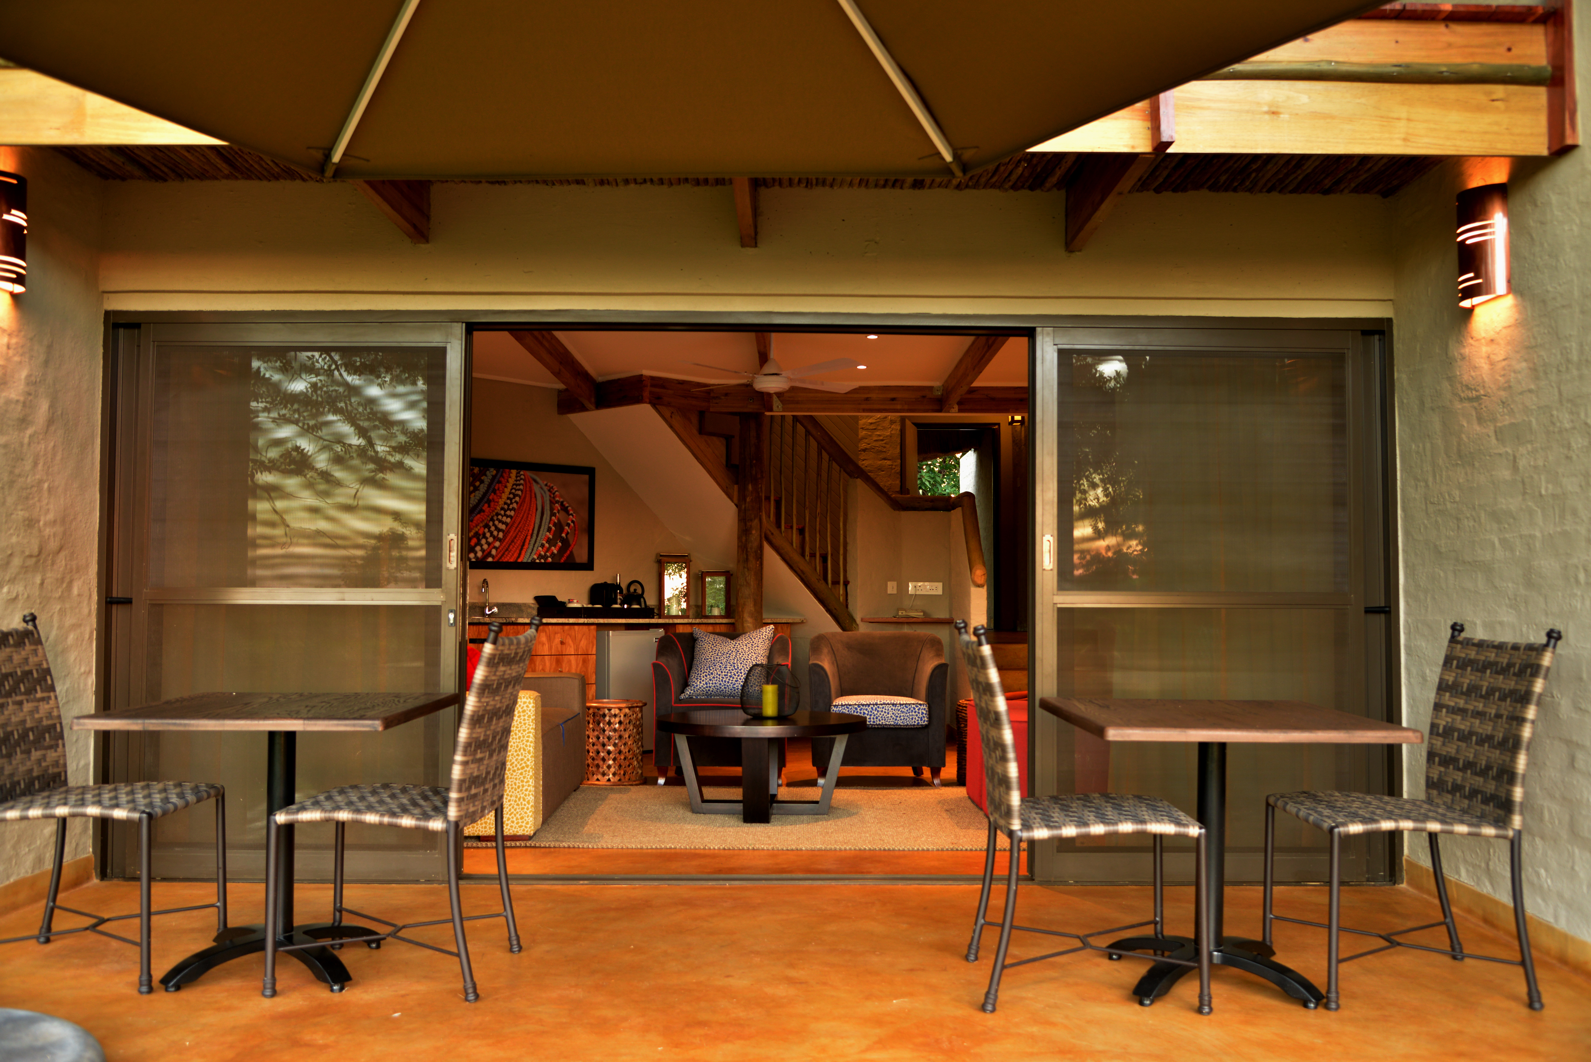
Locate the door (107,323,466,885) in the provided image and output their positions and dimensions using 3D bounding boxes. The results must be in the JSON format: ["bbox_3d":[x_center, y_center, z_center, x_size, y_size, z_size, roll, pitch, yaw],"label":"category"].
[{"bbox_3d":[-1.902,0.262,5.114,1.350,2.070,0.070,0,-2,0],"label":"door"}]

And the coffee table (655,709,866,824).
[{"bbox_3d":[-0.152,1.152,6.742,1.025,0.457,1.030,0,-3,0],"label":"coffee table"}]

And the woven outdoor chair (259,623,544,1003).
[{"bbox_3d":[-1.091,0.743,3.867,0.620,0.985,0.560,0,-3,2],"label":"woven outdoor chair"}]

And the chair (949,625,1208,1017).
[{"bbox_3d":[0.779,0.762,3.838,0.610,1.000,0.530,0,-2,0],"label":"chair"}]

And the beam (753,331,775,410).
[{"bbox_3d":[-0.168,-1.005,7.342,0.056,0.190,3.800,0,-3,0],"label":"beam"}]

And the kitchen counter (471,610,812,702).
[{"bbox_3d":[-1.148,1.017,9.163,2.420,0.880,0.600,0,-2,0],"label":"kitchen counter"}]

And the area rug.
[{"bbox_3d":[-0.217,1.357,6.633,2.500,0.015,1.820,0,-2,0],"label":"area rug"}]

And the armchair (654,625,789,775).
[{"bbox_3d":[-0.410,1.021,8.019,0.790,0.840,0.760,0,-3,0],"label":"armchair"}]

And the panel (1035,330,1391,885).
[{"bbox_3d":[1.551,0.277,5.111,1.310,2.060,0.060,0,-2,0],"label":"panel"}]

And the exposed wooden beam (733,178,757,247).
[{"bbox_3d":[-0.168,-1.199,4.588,0.053,0.235,1.100,0,-3,0],"label":"exposed wooden beam"}]

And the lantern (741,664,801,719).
[{"bbox_3d":[-0.124,0.792,6.792,0.285,0.270,0.285,0,-3,0],"label":"lantern"}]

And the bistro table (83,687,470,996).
[{"bbox_3d":[-1.441,0.865,3.886,0.780,0.740,0.890,0,-3,0],"label":"bistro table"}]

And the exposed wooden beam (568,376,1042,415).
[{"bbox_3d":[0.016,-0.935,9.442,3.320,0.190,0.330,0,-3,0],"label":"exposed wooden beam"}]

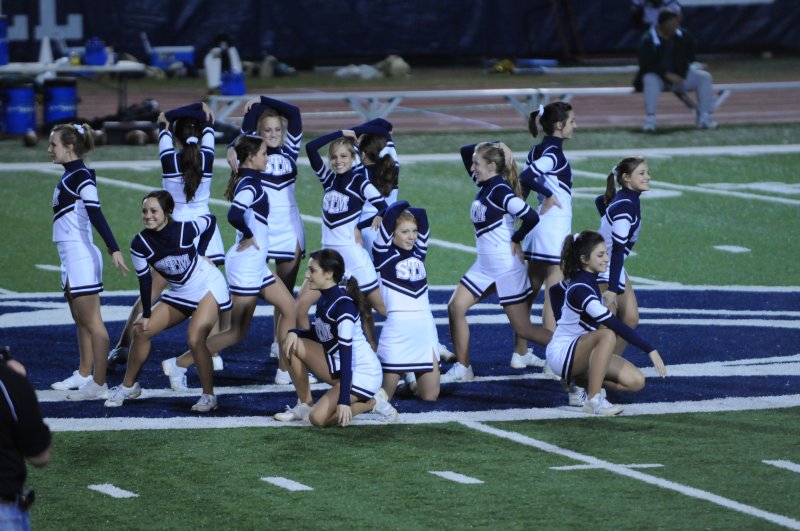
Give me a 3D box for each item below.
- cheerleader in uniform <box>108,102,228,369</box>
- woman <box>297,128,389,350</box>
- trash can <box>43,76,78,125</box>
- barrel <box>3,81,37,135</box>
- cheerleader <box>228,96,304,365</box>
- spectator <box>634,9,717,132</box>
[{"bbox_3d":[-1.444,-0.189,41.138,0.700,1.620,0.480,-1,4,-14],"label":"cheerleader in uniform"},{"bbox_3d":[-0.308,-0.057,39.890,0.620,1.510,0.700,2,5,33],"label":"woman"},{"bbox_3d":[-3.887,-1.853,76.220,0.410,0.600,0.410,0,4,0],"label":"trash can"},{"bbox_3d":[-4.307,-1.771,75.320,0.400,0.600,0.400,-1,4,-12],"label":"barrel"},{"bbox_3d":[-0.817,-0.237,42.000,0.470,1.660,0.380,-1,4,-7],"label":"cheerleader"},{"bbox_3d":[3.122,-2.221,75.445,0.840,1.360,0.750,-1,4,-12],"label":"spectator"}]

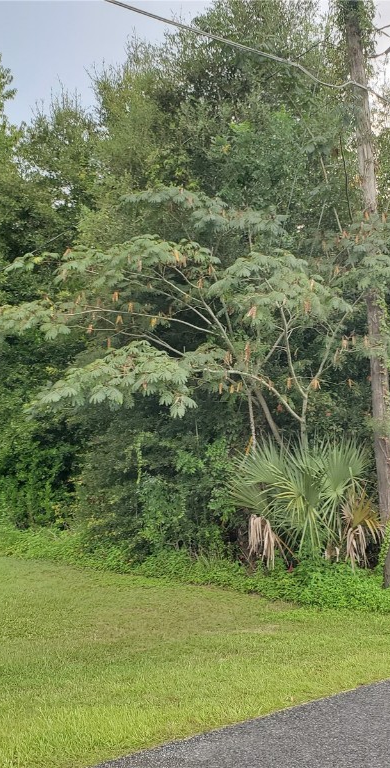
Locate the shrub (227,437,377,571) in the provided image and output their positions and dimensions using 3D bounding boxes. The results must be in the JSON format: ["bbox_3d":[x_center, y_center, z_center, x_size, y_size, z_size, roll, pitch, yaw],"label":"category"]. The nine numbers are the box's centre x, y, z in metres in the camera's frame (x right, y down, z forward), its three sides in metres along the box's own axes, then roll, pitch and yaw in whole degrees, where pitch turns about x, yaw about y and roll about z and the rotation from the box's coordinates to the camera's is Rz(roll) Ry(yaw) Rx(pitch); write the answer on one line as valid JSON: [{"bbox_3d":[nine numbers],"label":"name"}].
[{"bbox_3d":[1.566,1.738,11.000,2.050,1.850,1.750,-2,-6,6],"label":"shrub"}]

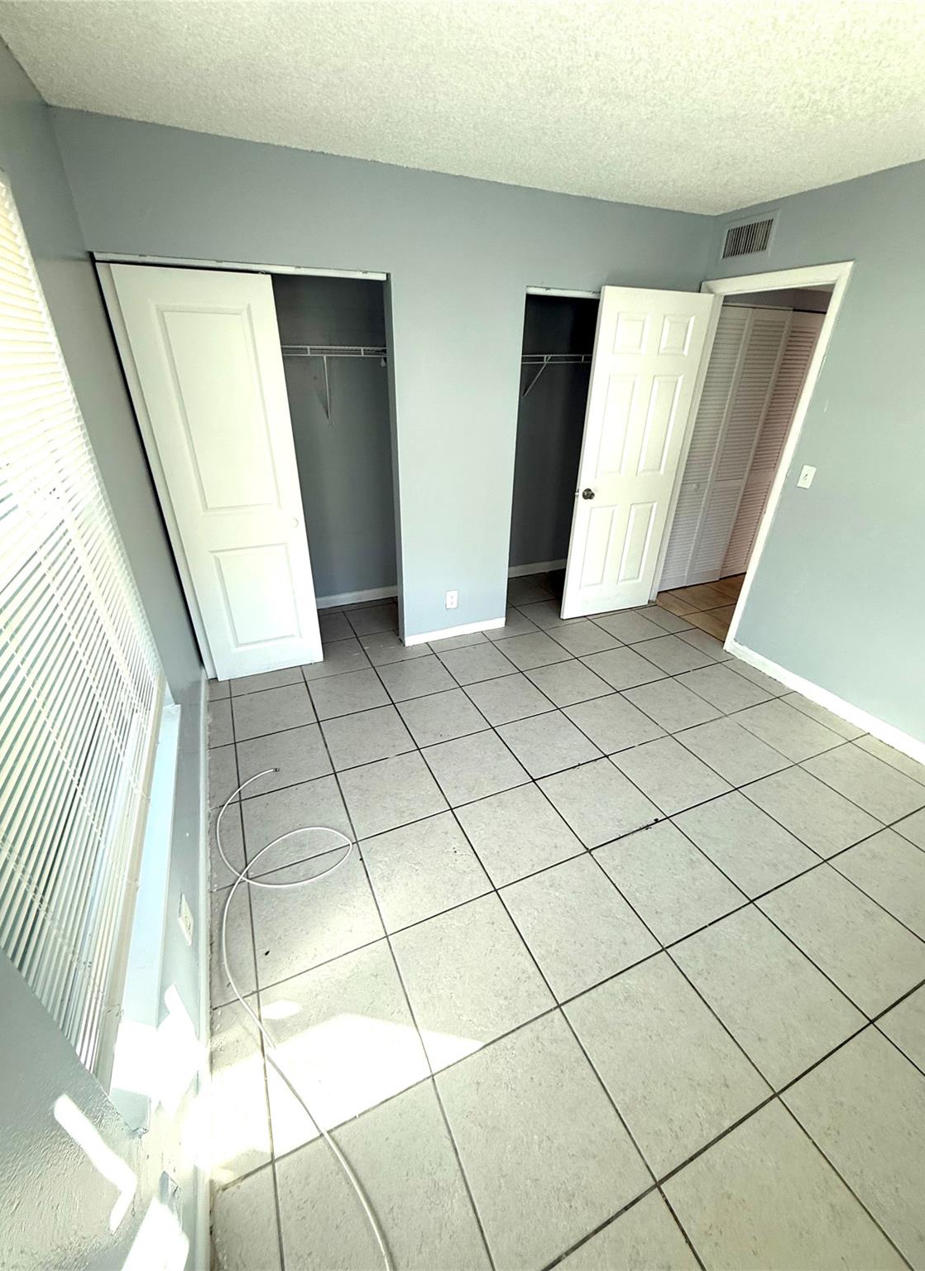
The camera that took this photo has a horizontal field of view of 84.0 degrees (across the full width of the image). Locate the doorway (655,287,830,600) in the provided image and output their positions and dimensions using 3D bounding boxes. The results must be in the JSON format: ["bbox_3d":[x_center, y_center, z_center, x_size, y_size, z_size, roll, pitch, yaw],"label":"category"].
[{"bbox_3d":[1.649,-0.965,3.256,0.132,2.022,0.769,-12,31,-21],"label":"doorway"}]

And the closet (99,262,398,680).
[{"bbox_3d":[-1.067,-0.869,3.007,1.194,2.030,0.736,-12,31,-21],"label":"closet"}]

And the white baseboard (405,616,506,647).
[{"bbox_3d":[-0.035,-0.031,3.546,0.758,0.068,0.015,-12,31,-21],"label":"white baseboard"}]

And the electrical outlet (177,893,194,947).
[{"bbox_3d":[-0.791,0.813,1.468,0.014,0.127,0.086,-12,31,-21],"label":"electrical outlet"}]

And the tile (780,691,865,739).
[{"bbox_3d":[1.970,0.440,2.825,0.156,0.010,0.415,-12,31,-21],"label":"tile"}]

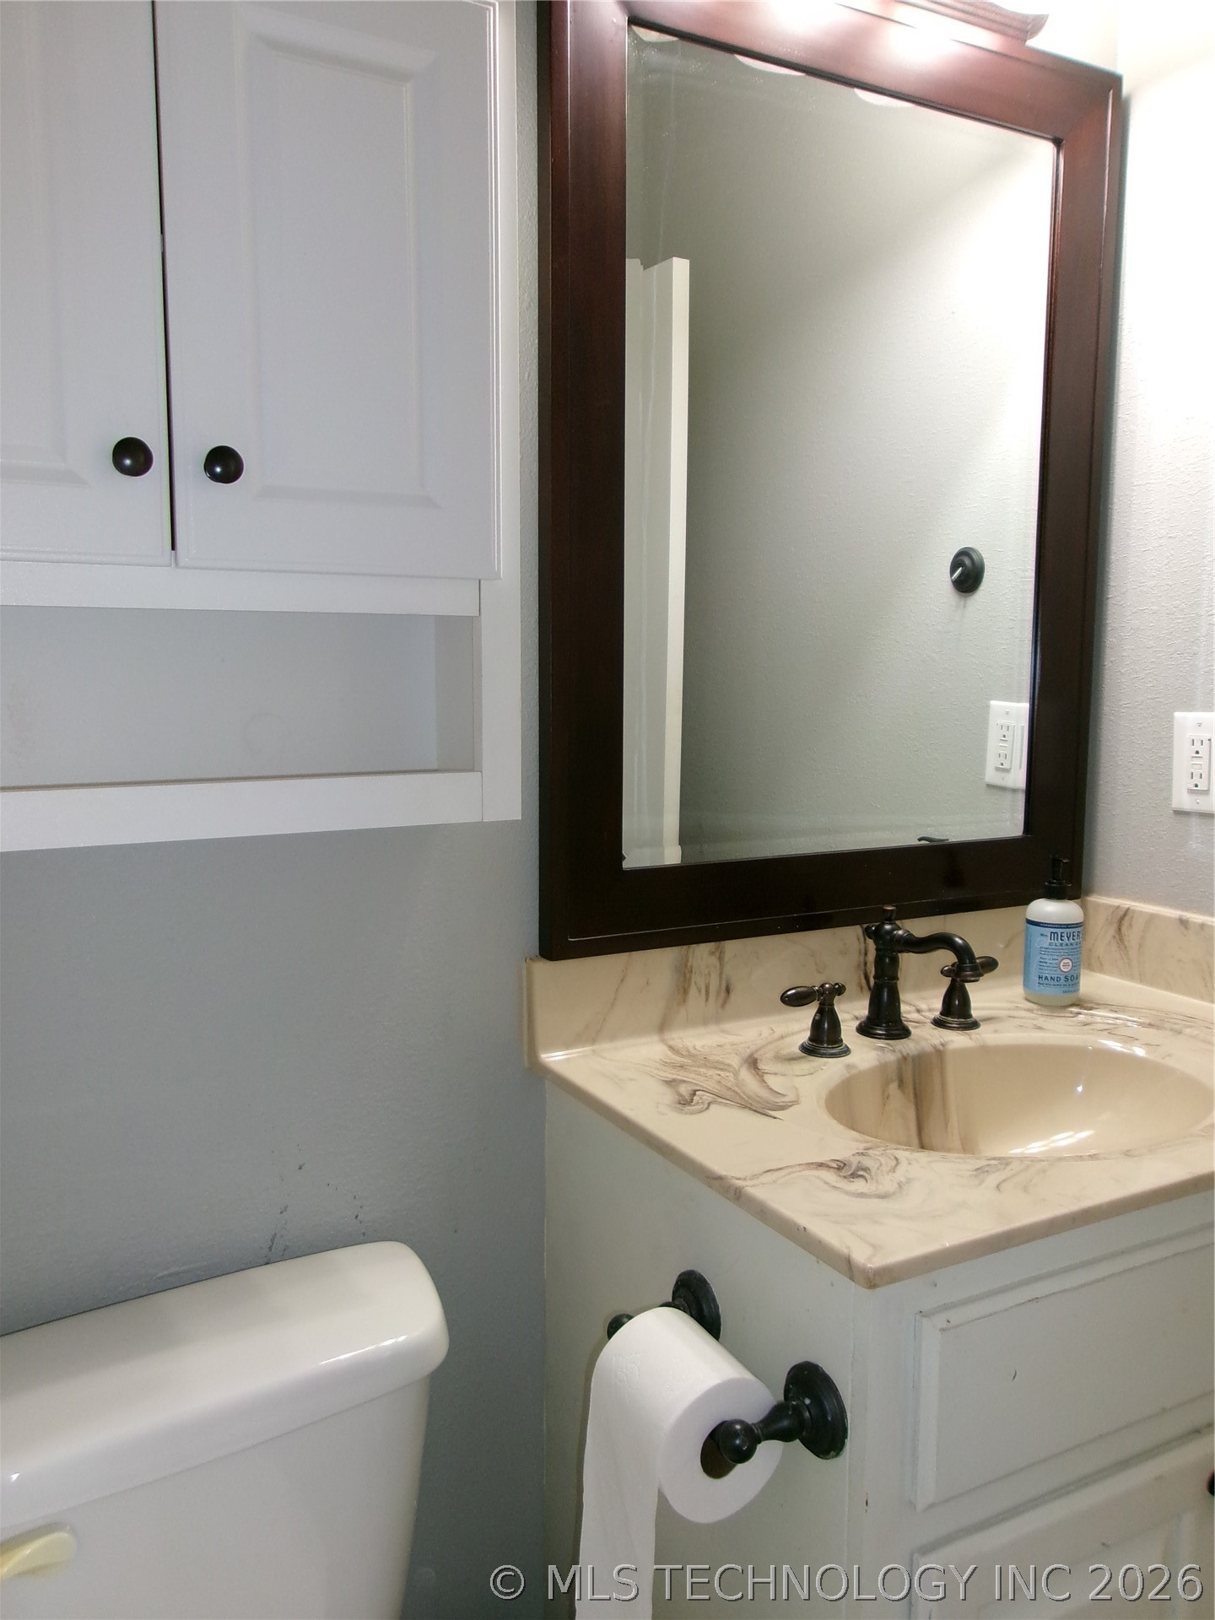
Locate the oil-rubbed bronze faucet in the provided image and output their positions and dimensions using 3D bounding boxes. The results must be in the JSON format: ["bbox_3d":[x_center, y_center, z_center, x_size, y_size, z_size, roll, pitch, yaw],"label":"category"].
[{"bbox_3d":[0.343,0.187,1.376,0.066,0.140,0.178,-3,7,-28],"label":"oil-rubbed bronze faucet"}]

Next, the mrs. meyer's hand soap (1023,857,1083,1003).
[{"bbox_3d":[0.556,0.147,1.570,0.067,0.178,0.069,-1,6,-8],"label":"mrs. meyer's hand soap"}]

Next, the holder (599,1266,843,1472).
[{"bbox_3d":[0.080,0.440,0.990,0.087,0.068,0.230,-3,7,-28],"label":"holder"}]

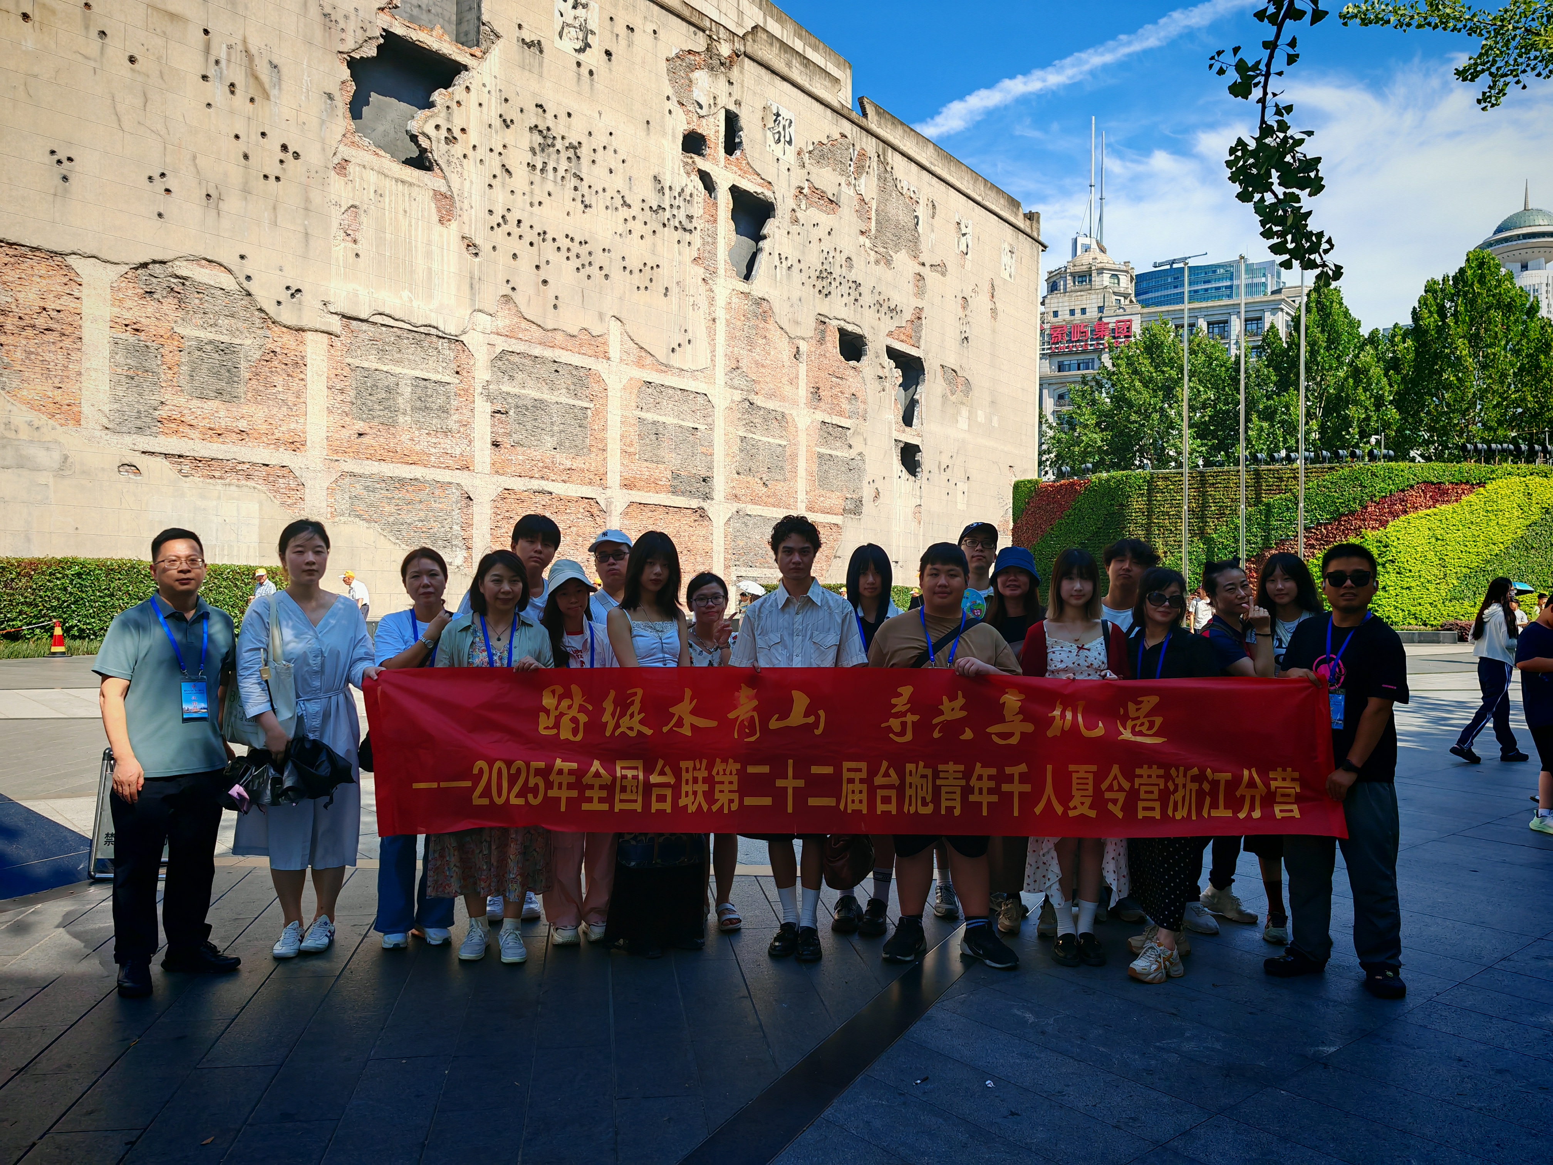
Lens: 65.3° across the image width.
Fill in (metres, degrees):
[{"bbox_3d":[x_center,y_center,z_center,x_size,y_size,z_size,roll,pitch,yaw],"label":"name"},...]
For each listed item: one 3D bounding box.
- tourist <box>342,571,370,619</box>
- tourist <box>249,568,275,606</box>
[{"bbox_3d":[-7.433,0.593,21.400,0.560,1.601,0.500,1,0,-31],"label":"tourist"},{"bbox_3d":[-8.607,0.571,20.300,0.500,1.626,0.520,1,0,41],"label":"tourist"}]

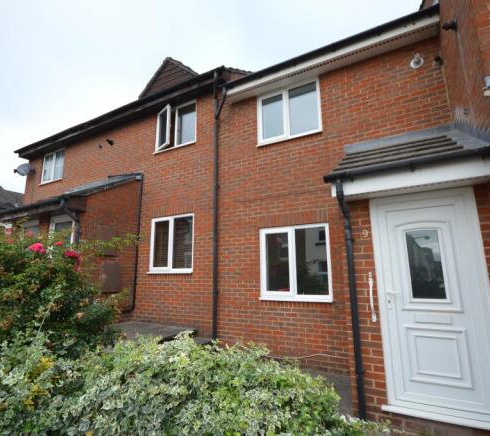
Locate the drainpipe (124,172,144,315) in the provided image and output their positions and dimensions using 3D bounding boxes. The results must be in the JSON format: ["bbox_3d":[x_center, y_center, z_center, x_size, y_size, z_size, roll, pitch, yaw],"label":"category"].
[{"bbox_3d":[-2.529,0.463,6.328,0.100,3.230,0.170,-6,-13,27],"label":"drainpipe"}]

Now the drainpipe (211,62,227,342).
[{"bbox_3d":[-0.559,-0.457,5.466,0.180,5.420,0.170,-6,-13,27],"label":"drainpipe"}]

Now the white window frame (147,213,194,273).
[{"bbox_3d":[-1.624,0.586,5.997,1.240,1.240,0.100,-6,-13,27],"label":"white window frame"}]

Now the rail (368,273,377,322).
[{"bbox_3d":[1.325,0.823,2.848,0.055,0.500,0.080,-6,-13,27],"label":"rail"}]

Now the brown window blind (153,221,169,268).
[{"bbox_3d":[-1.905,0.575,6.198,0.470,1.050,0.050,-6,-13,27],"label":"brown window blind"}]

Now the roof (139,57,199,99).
[{"bbox_3d":[-1.681,-3.405,7.048,1.950,1.000,1.000,-6,-13,27],"label":"roof"}]

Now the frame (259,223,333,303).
[{"bbox_3d":[0.821,0.774,4.633,1.240,1.240,0.100,-6,-13,27],"label":"frame"}]

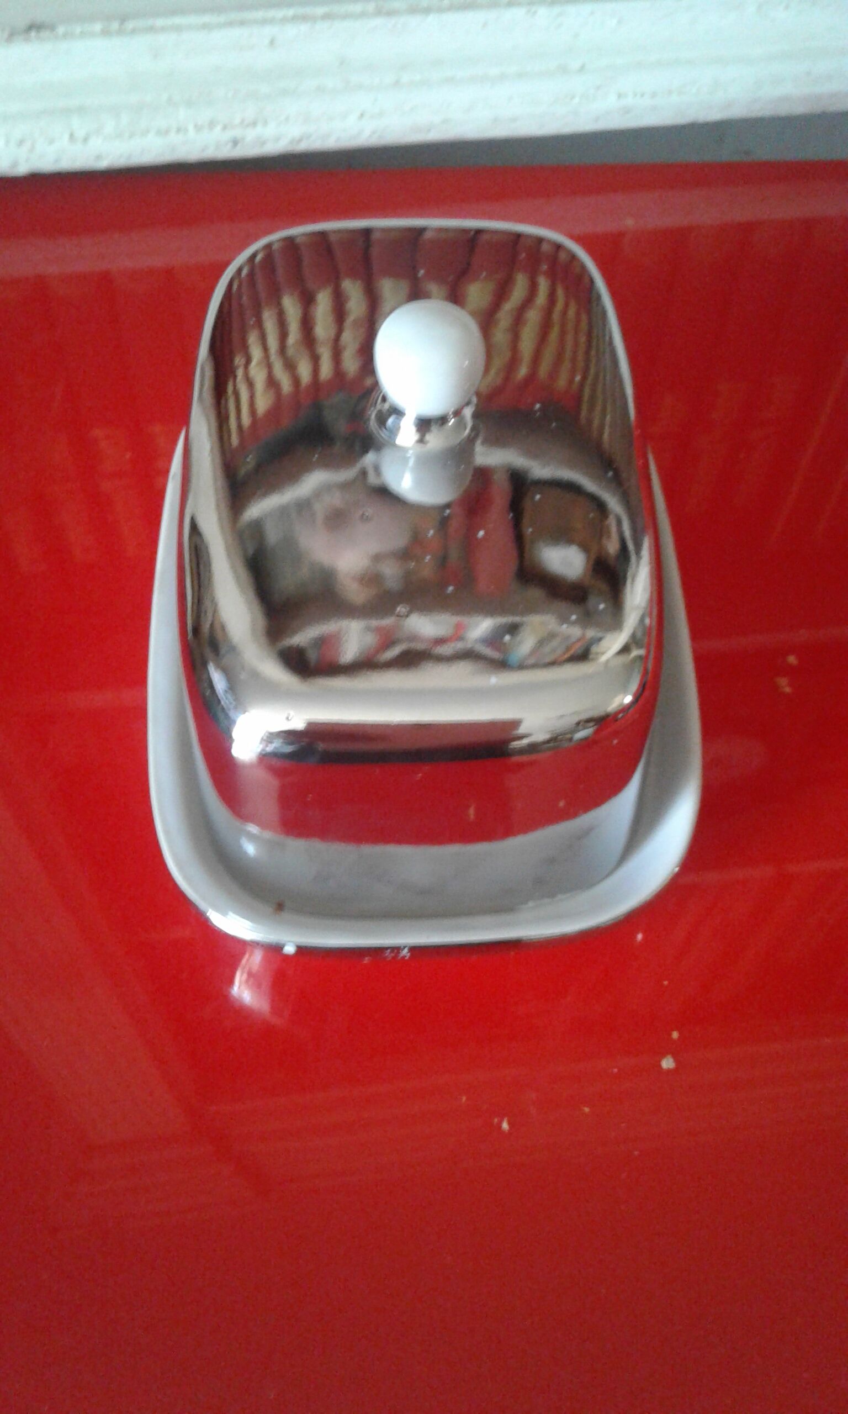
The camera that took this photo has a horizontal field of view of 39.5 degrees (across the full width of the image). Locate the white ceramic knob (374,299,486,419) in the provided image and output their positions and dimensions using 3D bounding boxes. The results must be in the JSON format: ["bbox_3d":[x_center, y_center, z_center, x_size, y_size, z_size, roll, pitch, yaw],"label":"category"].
[{"bbox_3d":[0.001,-0.063,0.213,0.020,0.021,0.020,-2,60,-1],"label":"white ceramic knob"}]

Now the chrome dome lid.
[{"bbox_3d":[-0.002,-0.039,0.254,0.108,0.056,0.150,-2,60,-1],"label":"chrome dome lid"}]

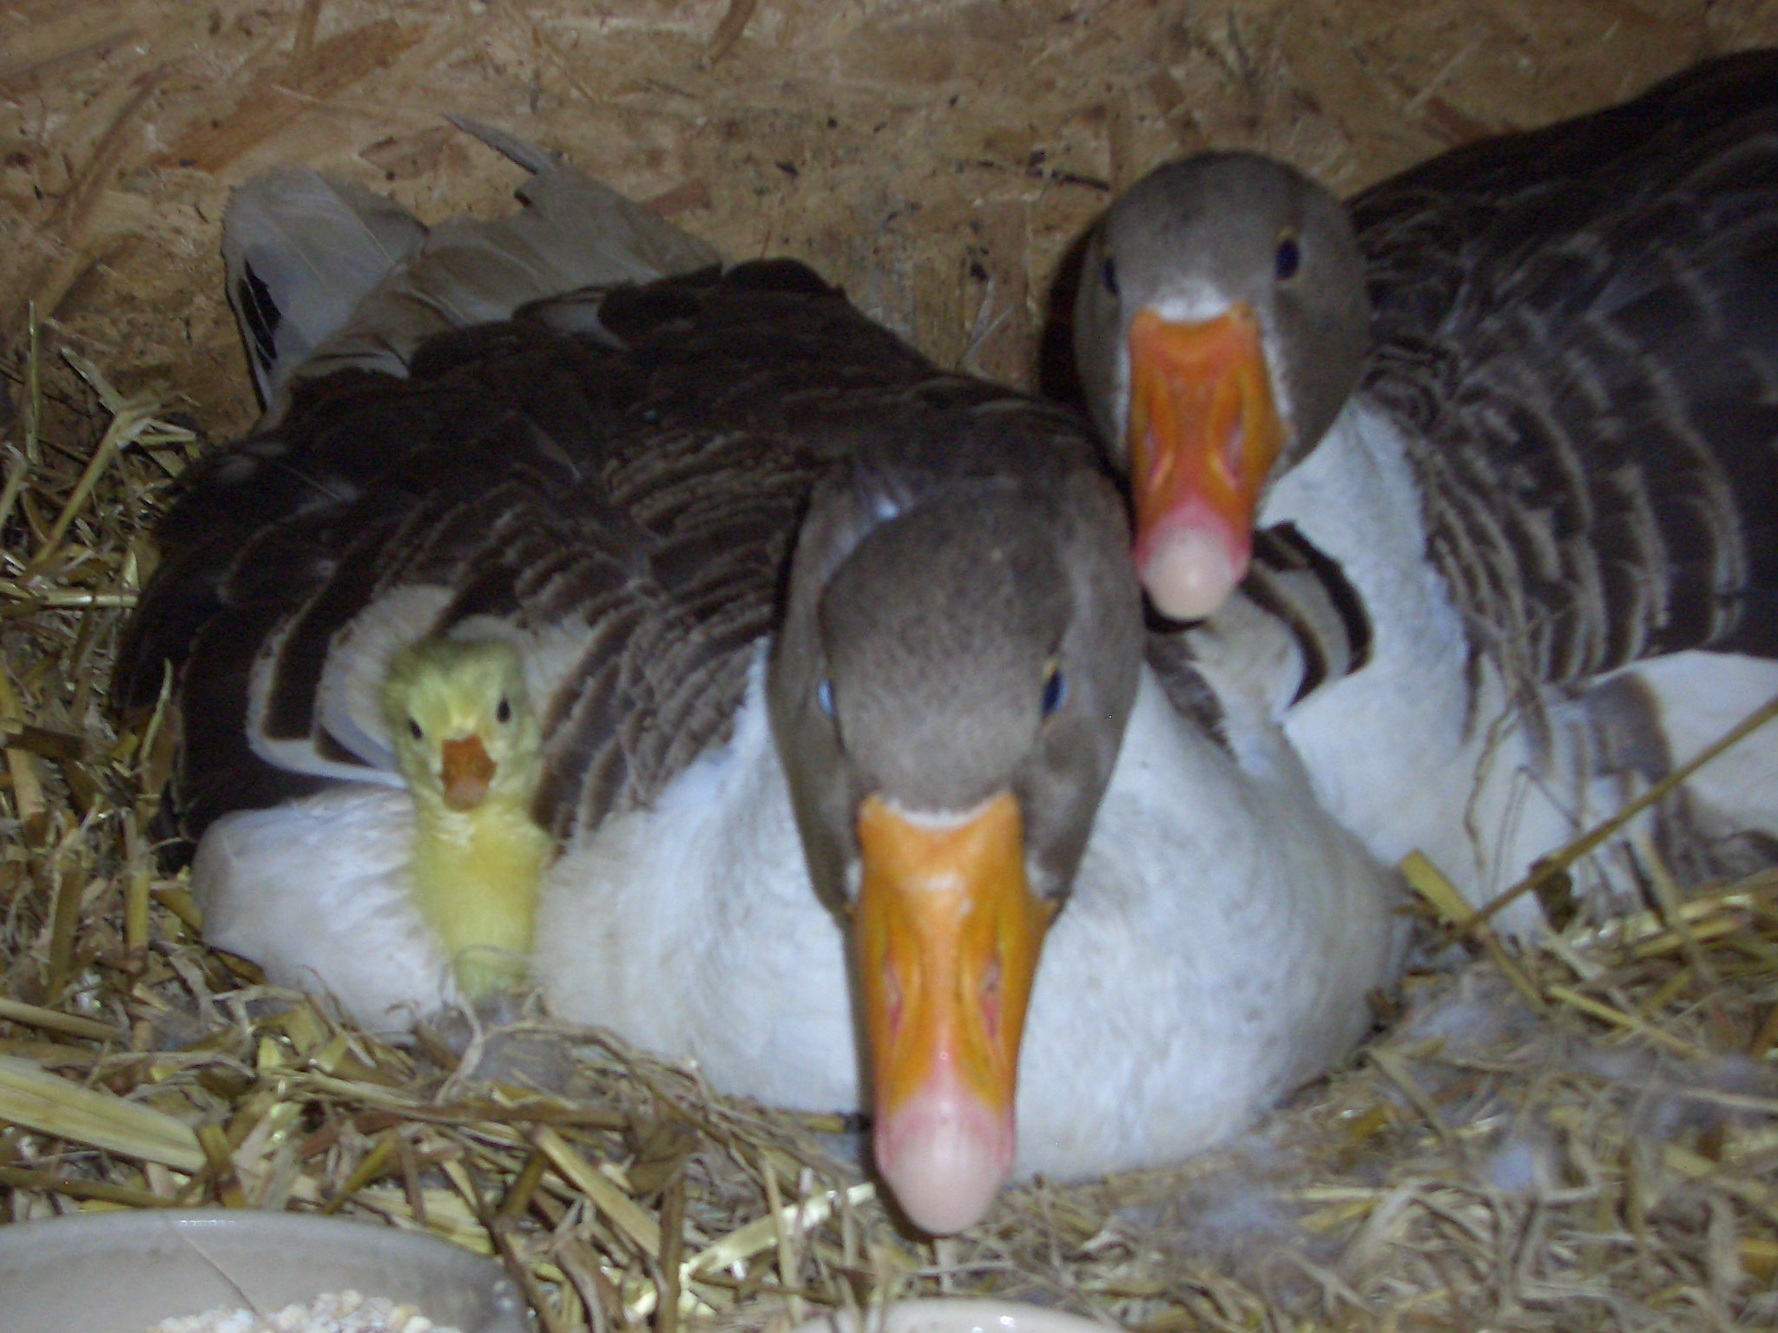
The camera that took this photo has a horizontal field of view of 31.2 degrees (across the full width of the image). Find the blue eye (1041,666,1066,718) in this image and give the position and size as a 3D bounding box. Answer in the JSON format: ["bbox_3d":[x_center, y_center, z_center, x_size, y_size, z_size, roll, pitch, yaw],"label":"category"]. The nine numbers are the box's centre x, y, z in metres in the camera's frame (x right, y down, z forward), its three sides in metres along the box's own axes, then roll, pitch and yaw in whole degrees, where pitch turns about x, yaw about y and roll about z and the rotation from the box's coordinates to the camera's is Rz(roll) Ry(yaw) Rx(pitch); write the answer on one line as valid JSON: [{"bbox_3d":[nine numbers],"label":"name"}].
[{"bbox_3d":[0.030,0.005,0.585,0.005,0.009,0.009,3,51,28],"label":"blue eye"}]

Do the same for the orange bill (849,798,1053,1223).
[{"bbox_3d":[0.012,0.061,0.560,0.036,0.036,0.075,-1,52,5],"label":"orange bill"}]

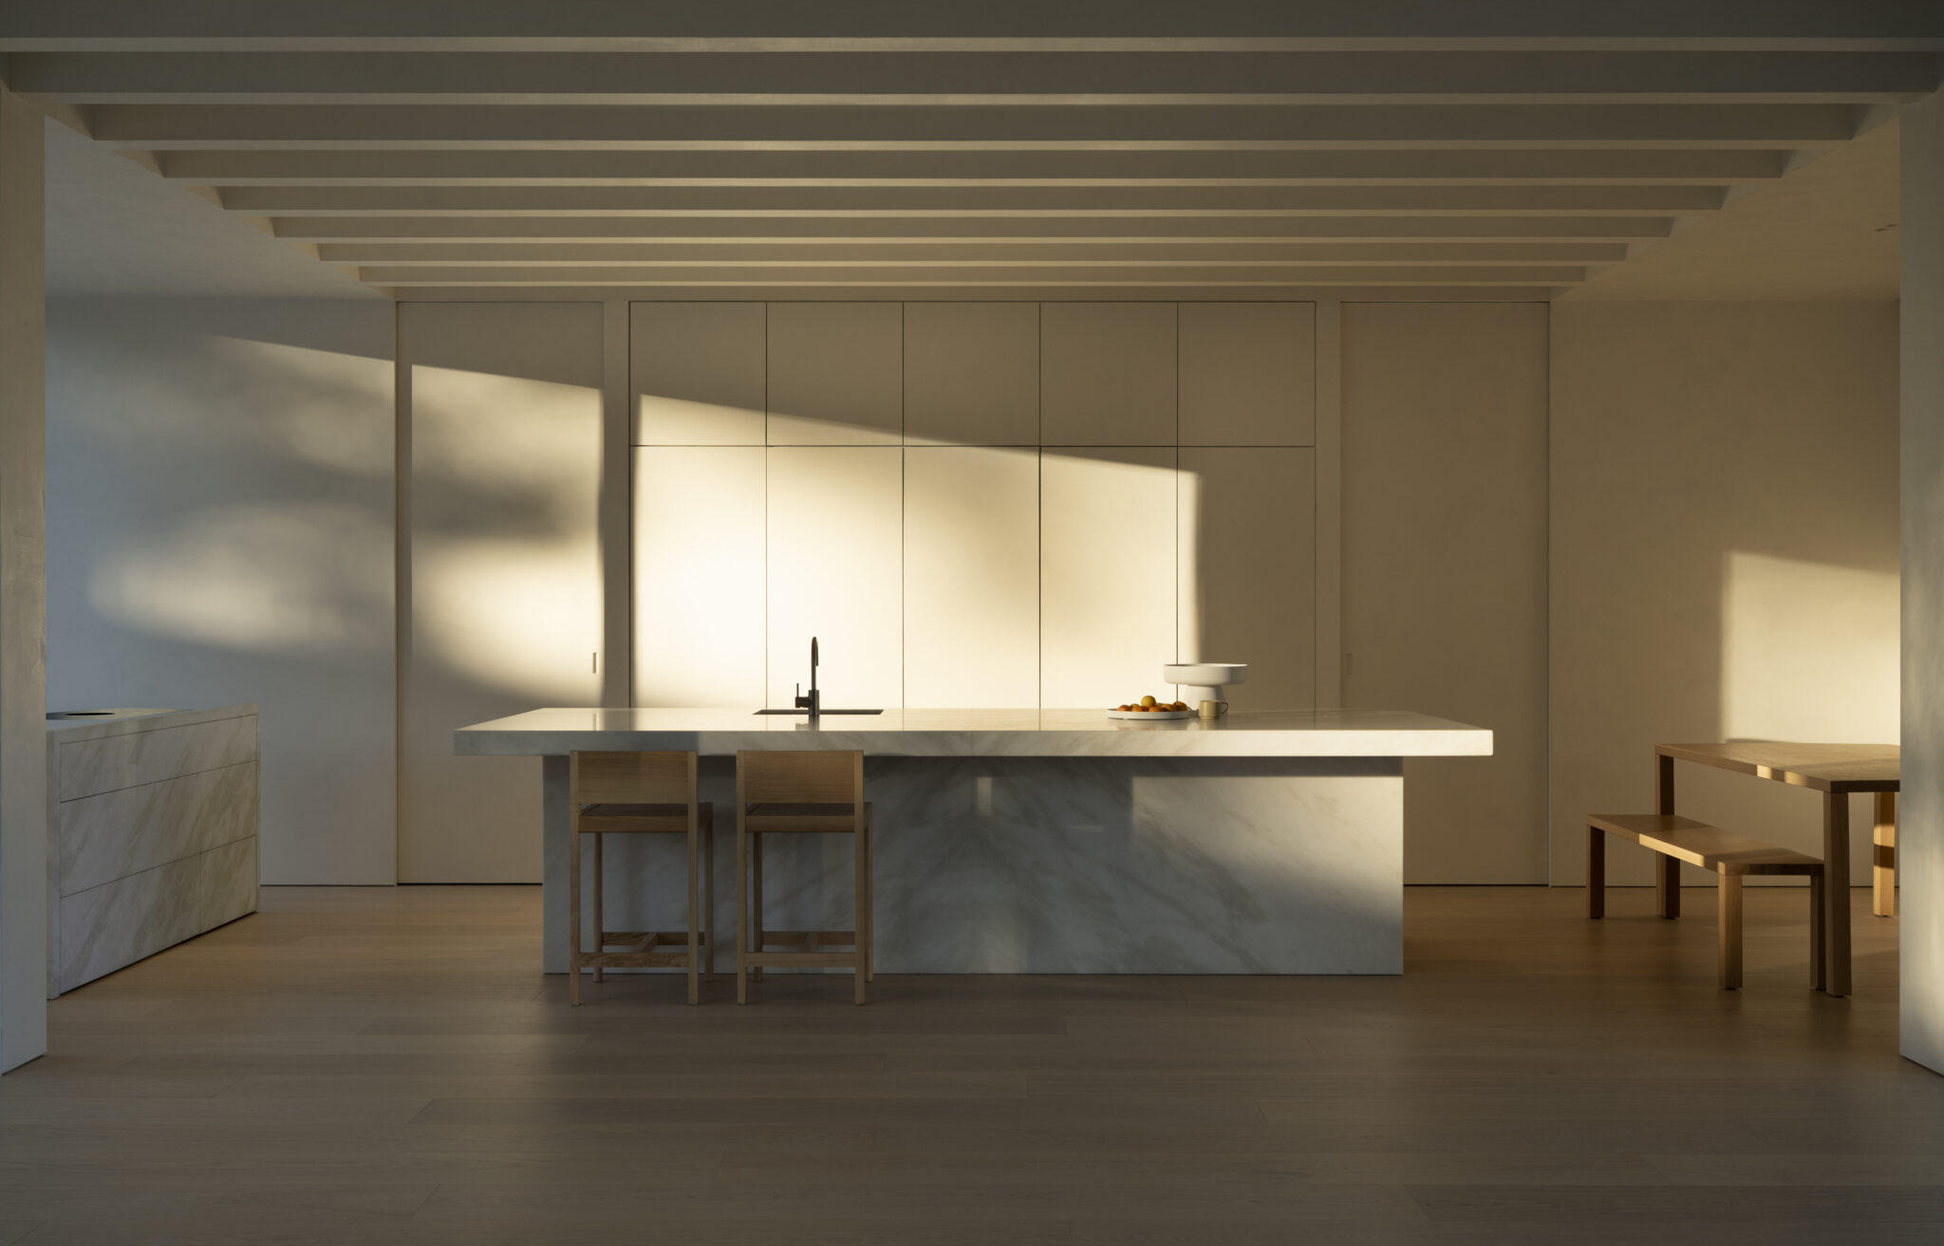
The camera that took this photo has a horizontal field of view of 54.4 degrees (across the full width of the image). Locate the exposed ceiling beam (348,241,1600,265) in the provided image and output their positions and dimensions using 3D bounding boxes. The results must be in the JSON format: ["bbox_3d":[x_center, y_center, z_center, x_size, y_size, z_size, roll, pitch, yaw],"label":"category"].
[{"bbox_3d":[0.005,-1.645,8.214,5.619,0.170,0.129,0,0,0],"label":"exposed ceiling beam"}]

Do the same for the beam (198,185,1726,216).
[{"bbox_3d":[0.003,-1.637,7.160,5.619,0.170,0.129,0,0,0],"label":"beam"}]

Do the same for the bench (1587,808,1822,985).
[{"bbox_3d":[2.888,1.078,7.484,0.391,0.448,1.492,0,0,0],"label":"bench"}]

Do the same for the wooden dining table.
[{"bbox_3d":[3.509,0.919,7.430,1.039,0.749,1.702,0,0,0],"label":"wooden dining table"}]

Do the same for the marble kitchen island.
[{"bbox_3d":[0.008,0.837,7.256,3.620,0.933,1.319,0,0,0],"label":"marble kitchen island"}]

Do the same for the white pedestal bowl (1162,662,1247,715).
[{"bbox_3d":[0.941,0.269,7.601,0.333,0.200,0.333,0,0,0],"label":"white pedestal bowl"}]

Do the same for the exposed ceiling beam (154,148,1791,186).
[{"bbox_3d":[0.004,-1.627,6.580,5.576,0.180,0.124,0,0,0],"label":"exposed ceiling beam"}]

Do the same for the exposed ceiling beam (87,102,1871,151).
[{"bbox_3d":[0.004,-1.623,6.058,5.576,0.180,0.124,0,0,0],"label":"exposed ceiling beam"}]

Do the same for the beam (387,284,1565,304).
[{"bbox_3d":[0.005,-1.643,9.184,5.576,0.180,0.120,0,0,0],"label":"beam"}]

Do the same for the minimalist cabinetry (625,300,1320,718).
[{"bbox_3d":[0.002,-0.139,9.463,3.320,2.835,0.600,0,0,0],"label":"minimalist cabinetry"}]

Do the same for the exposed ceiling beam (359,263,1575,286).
[{"bbox_3d":[0.004,-1.640,8.664,5.576,0.180,0.124,0,0,0],"label":"exposed ceiling beam"}]

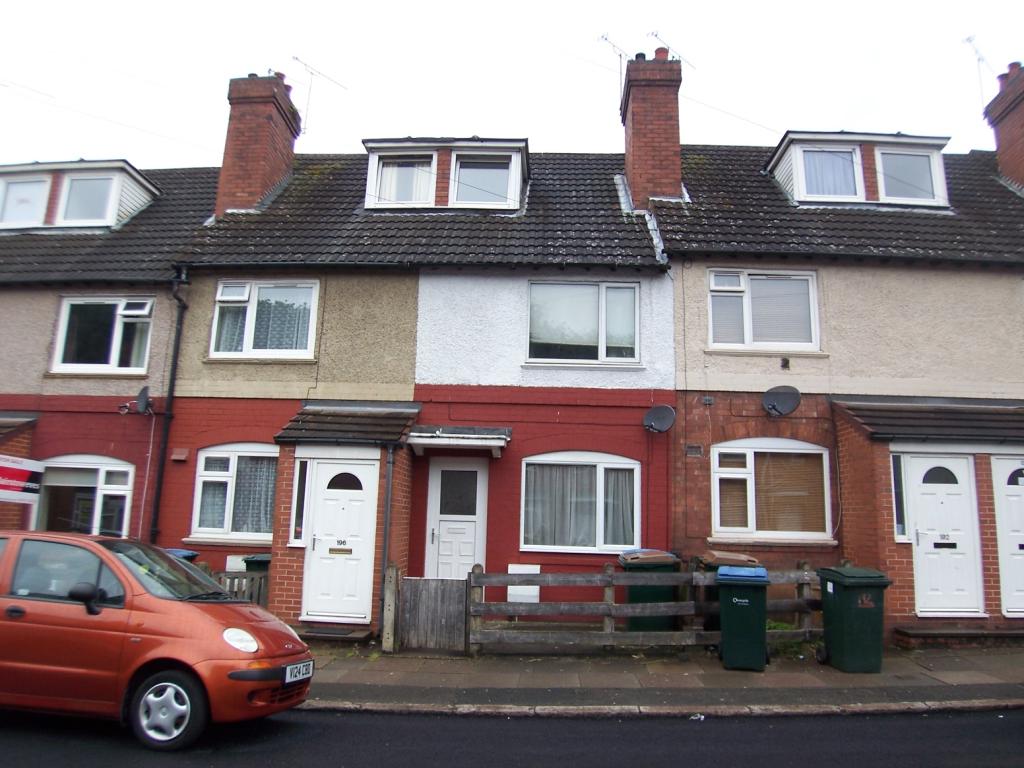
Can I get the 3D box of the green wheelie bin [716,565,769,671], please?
[{"bbox_3d":[2.512,2.556,7.490,0.580,1.070,0.720,-1,-11,15],"label":"green wheelie bin"}]

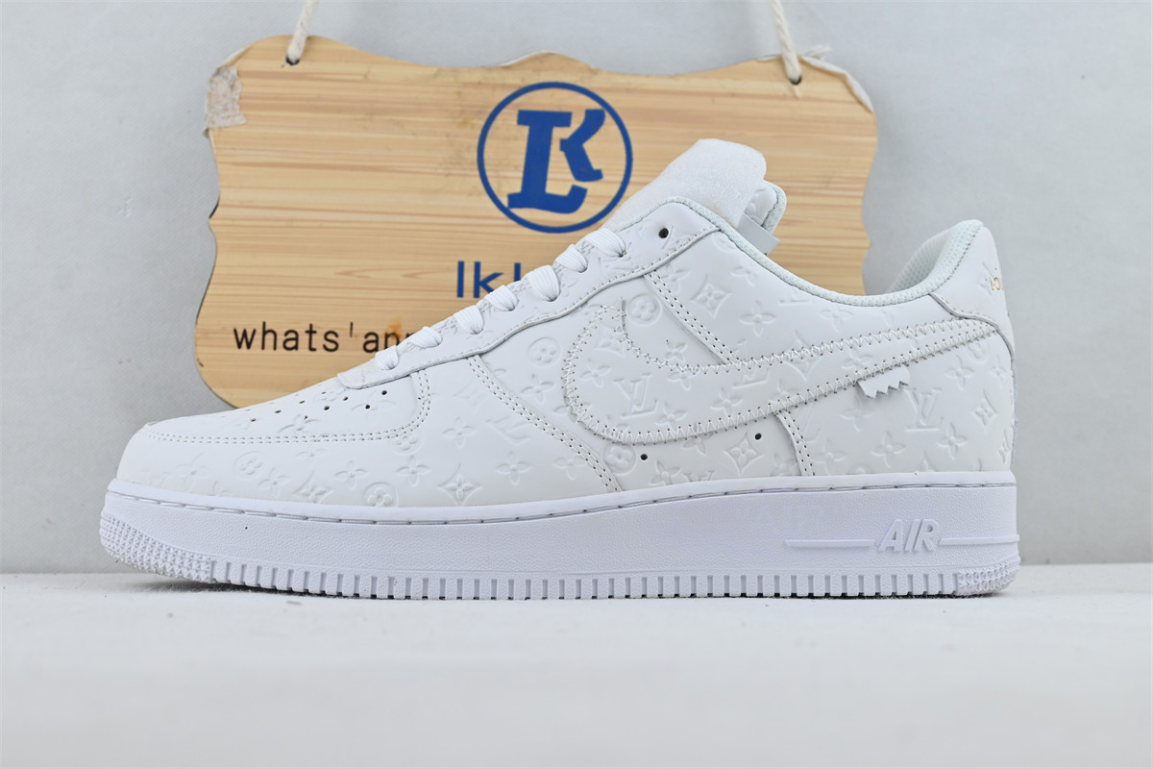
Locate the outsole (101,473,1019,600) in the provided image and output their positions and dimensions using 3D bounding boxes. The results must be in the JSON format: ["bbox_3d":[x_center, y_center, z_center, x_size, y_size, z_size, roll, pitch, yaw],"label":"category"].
[{"bbox_3d":[-0.006,0.048,0.479,0.300,0.038,0.108,0,-4,0],"label":"outsole"}]

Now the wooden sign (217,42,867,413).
[{"bbox_3d":[-0.016,-0.059,0.572,0.267,0.157,0.009,1,-5,0],"label":"wooden sign"}]

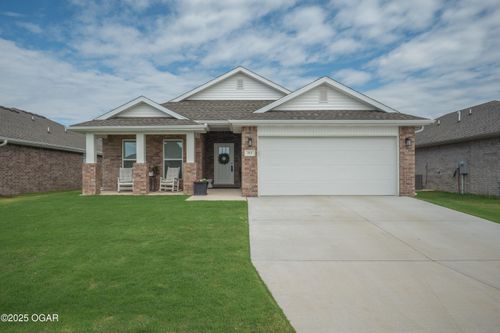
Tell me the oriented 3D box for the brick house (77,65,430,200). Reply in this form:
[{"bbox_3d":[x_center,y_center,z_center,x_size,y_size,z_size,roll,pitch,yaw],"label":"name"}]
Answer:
[{"bbox_3d":[-0.300,-1.700,16.800,13.000,5.750,14.000,0,-1,1],"label":"brick house"}]

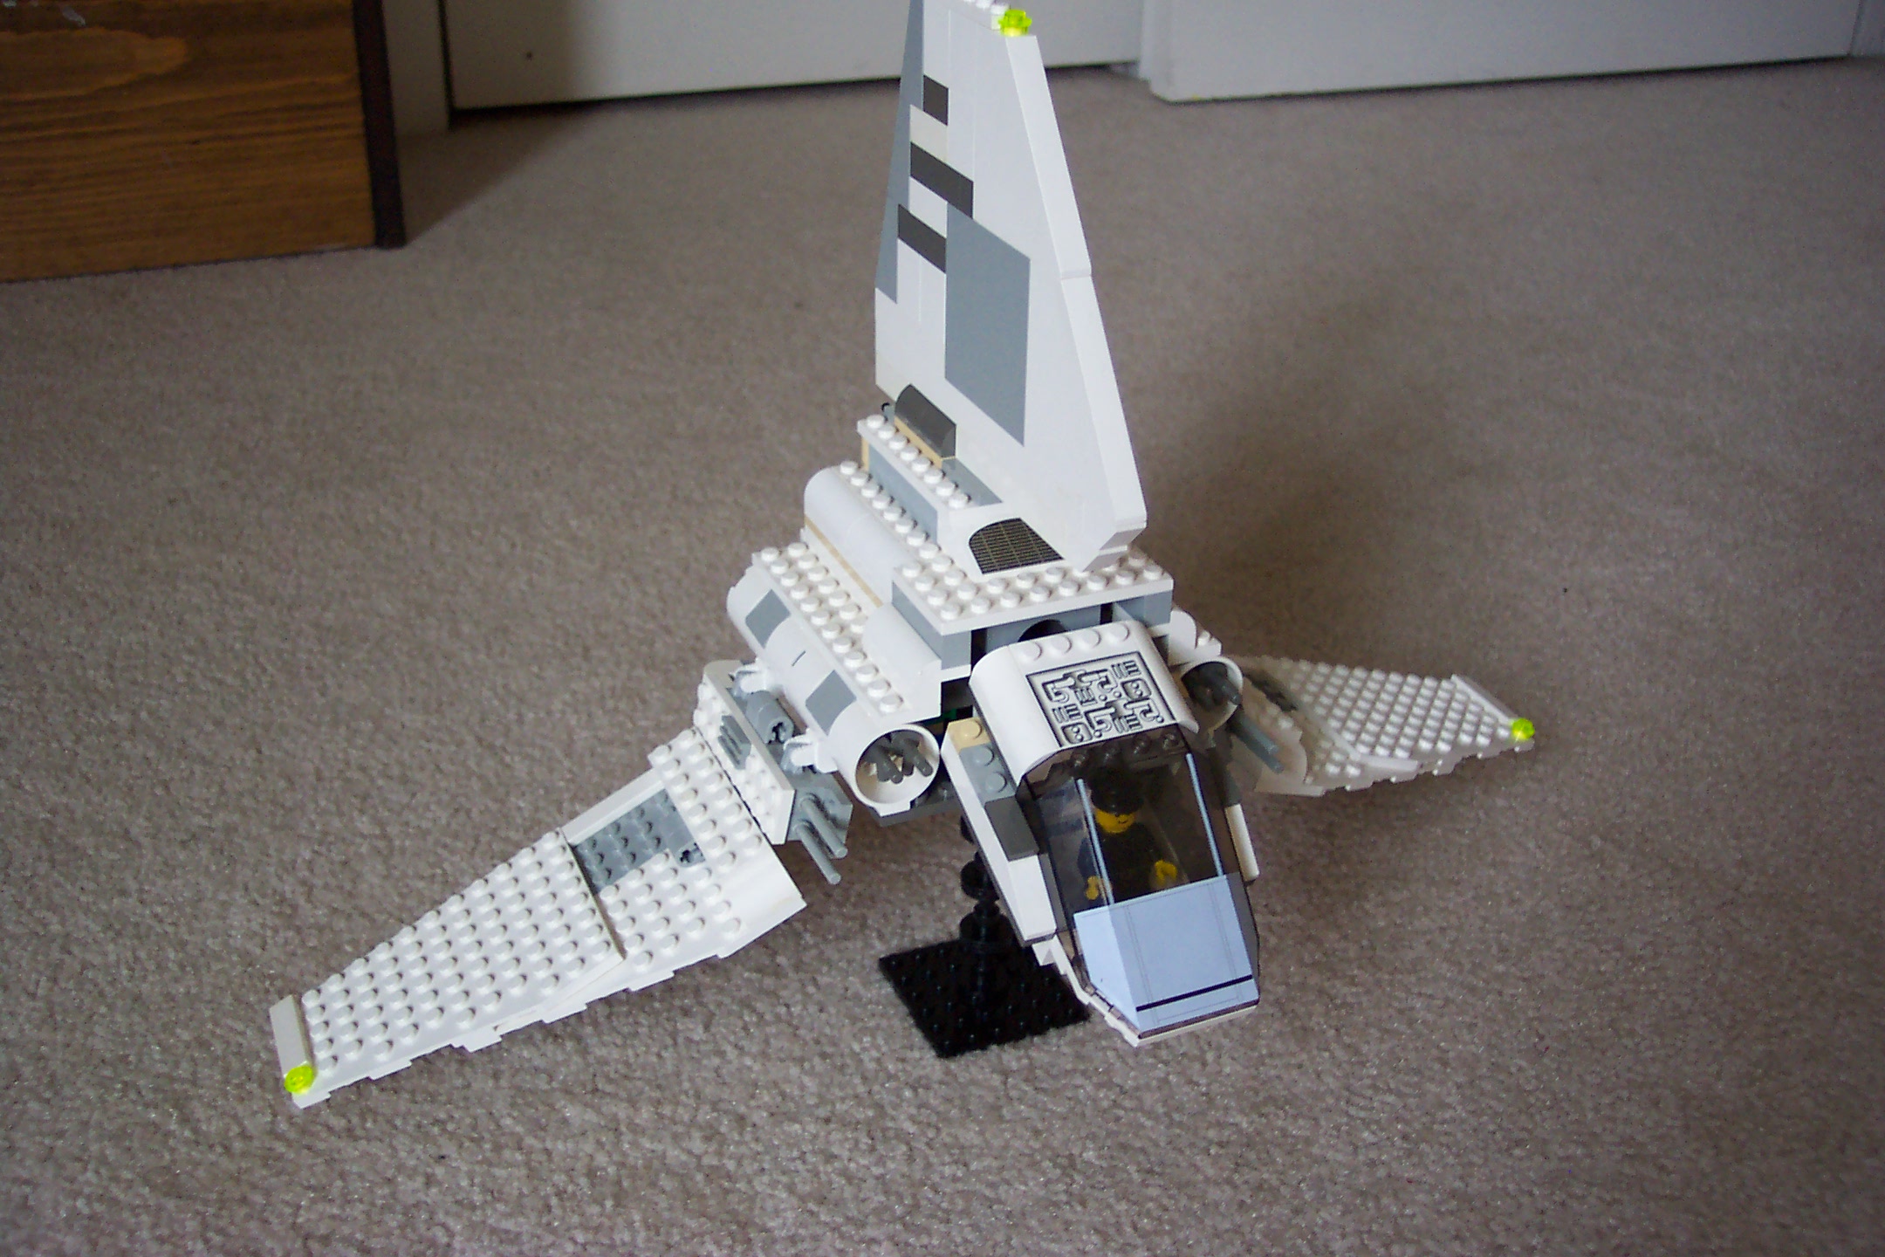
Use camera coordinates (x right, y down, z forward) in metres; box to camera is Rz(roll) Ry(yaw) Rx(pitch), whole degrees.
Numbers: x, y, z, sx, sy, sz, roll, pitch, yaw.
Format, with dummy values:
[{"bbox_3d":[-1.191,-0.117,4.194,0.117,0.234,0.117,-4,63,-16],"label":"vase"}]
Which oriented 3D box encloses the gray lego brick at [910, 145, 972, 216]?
[{"bbox_3d":[0.003,-0.114,0.501,0.008,0.010,0.040,-11,31,-21],"label":"gray lego brick"}]

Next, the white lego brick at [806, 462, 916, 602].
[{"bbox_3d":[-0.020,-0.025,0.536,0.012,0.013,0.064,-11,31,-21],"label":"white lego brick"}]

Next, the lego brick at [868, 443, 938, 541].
[{"bbox_3d":[-0.007,-0.037,0.534,0.008,0.010,0.048,-11,31,-21],"label":"lego brick"}]

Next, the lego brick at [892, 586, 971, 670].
[{"bbox_3d":[-0.003,-0.001,0.496,0.008,0.010,0.032,-11,31,-21],"label":"lego brick"}]

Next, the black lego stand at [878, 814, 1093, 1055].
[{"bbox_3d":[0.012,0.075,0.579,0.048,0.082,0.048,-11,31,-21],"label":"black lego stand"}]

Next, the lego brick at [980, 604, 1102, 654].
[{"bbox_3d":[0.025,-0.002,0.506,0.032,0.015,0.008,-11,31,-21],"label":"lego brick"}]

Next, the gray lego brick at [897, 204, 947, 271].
[{"bbox_3d":[-0.002,-0.103,0.522,0.008,0.010,0.032,-11,31,-21],"label":"gray lego brick"}]

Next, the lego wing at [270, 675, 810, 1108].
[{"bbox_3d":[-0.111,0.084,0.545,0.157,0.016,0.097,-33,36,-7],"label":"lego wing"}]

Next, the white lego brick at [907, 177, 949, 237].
[{"bbox_3d":[0.000,-0.109,0.514,0.008,0.010,0.024,-11,31,-21],"label":"white lego brick"}]

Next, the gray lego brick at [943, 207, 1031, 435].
[{"bbox_3d":[0.014,-0.076,0.495,0.008,0.048,0.048,-11,31,-21],"label":"gray lego brick"}]

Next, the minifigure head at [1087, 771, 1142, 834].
[{"bbox_3d":[0.042,0.042,0.485,0.012,0.012,0.012,5,42,-4],"label":"minifigure head"}]

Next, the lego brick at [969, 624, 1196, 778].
[{"bbox_3d":[0.036,0.016,0.484,0.049,0.012,0.032,-11,56,-21],"label":"lego brick"}]

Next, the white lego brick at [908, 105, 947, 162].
[{"bbox_3d":[0.000,-0.126,0.503,0.008,0.010,0.024,-11,31,-21],"label":"white lego brick"}]

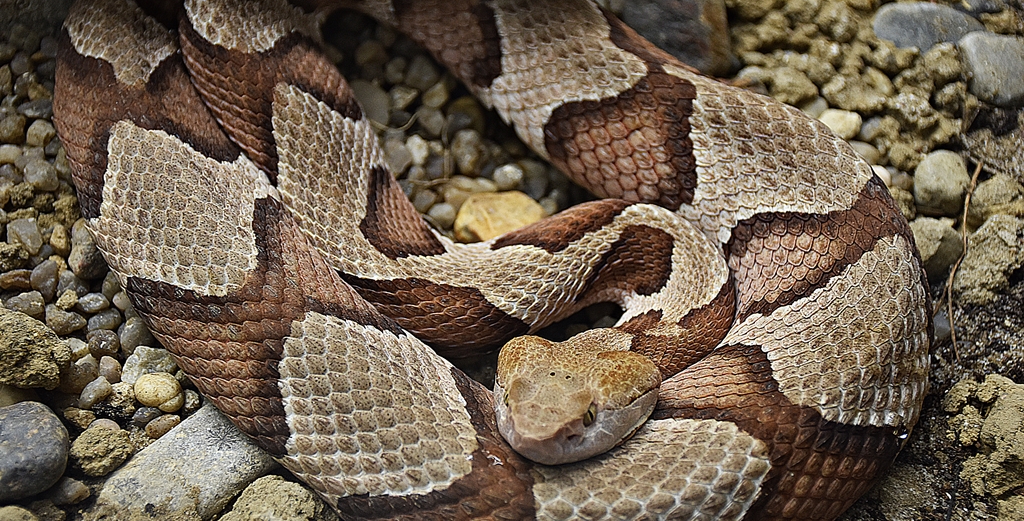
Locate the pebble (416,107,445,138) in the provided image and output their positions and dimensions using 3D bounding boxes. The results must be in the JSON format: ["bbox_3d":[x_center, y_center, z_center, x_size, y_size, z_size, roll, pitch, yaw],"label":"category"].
[{"bbox_3d":[-0.024,-0.041,0.608,0.009,0.007,0.009,0,50,0],"label":"pebble"}]

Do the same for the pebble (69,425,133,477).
[{"bbox_3d":[-0.091,0.042,0.455,0.014,0.009,0.011,15,50,13],"label":"pebble"}]

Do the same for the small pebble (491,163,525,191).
[{"bbox_3d":[-0.001,-0.021,0.513,0.008,0.006,0.007,0,48,0],"label":"small pebble"}]

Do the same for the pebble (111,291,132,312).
[{"bbox_3d":[-0.092,0.010,0.485,0.006,0.005,0.006,0,48,0],"label":"pebble"}]

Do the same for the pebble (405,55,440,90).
[{"bbox_3d":[-0.024,-0.049,0.540,0.009,0.008,0.010,0,48,0],"label":"pebble"}]

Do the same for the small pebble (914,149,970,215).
[{"bbox_3d":[0.122,-0.022,0.582,0.017,0.017,0.018,0,50,0],"label":"small pebble"}]

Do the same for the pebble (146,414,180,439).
[{"bbox_3d":[-0.091,0.043,0.535,0.010,0.005,0.006,-25,54,-19],"label":"pebble"}]

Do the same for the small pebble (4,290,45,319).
[{"bbox_3d":[-0.115,0.011,0.484,0.010,0.007,0.008,7,48,7],"label":"small pebble"}]

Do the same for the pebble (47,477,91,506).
[{"bbox_3d":[-0.113,0.059,0.522,0.011,0.007,0.008,-9,51,-8],"label":"pebble"}]

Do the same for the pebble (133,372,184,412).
[{"bbox_3d":[-0.080,0.030,0.464,0.011,0.008,0.010,-11,49,-10],"label":"pebble"}]

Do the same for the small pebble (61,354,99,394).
[{"bbox_3d":[-0.115,0.030,0.546,0.011,0.009,0.010,-20,53,-16],"label":"small pebble"}]

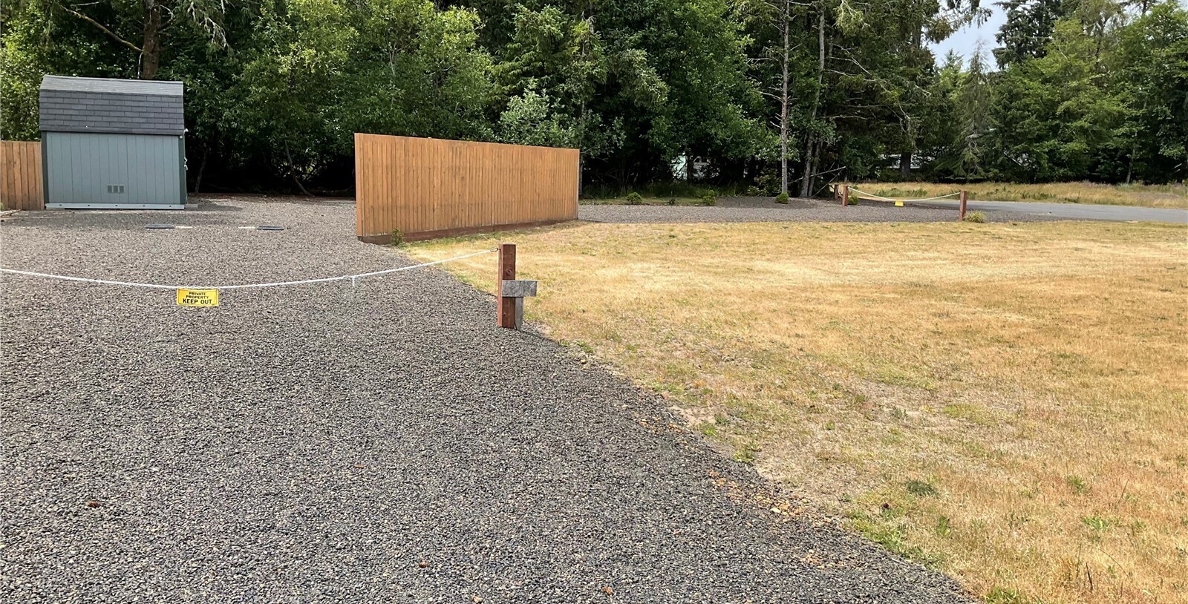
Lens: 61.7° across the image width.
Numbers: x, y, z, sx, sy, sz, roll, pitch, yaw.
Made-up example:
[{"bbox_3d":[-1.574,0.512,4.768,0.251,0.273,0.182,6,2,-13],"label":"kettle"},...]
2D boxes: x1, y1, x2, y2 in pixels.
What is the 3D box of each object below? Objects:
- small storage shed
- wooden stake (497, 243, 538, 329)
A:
[{"bbox_3d":[-11.886,-3.949,24.885,3.128,3.191,2.600,-2,8,-21],"label":"small storage shed"},{"bbox_3d":[-0.772,-0.164,10.276,0.390,0.860,0.175,-2,8,-26],"label":"wooden stake"}]

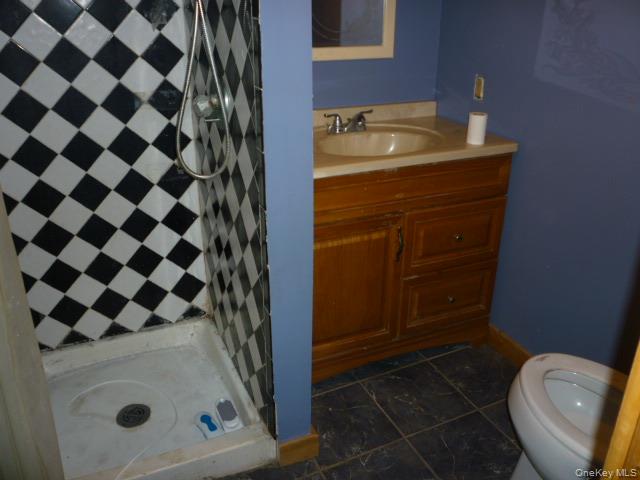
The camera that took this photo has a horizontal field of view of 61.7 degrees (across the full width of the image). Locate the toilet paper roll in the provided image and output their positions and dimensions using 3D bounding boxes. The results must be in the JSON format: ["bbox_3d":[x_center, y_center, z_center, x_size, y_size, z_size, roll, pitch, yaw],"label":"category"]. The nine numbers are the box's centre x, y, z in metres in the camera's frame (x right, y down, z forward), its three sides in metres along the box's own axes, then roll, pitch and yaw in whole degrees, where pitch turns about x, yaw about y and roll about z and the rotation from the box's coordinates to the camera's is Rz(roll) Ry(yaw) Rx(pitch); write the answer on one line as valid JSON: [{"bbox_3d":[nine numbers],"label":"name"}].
[{"bbox_3d":[0.559,-0.395,1.903,0.065,0.104,0.065,0,24,0],"label":"toilet paper roll"}]

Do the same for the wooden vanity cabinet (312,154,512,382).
[{"bbox_3d":[0.186,0.048,2.169,0.909,0.857,0.528,-11,26,-23],"label":"wooden vanity cabinet"}]

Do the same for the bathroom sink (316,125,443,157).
[{"bbox_3d":[0.214,-0.310,1.996,0.468,0.138,0.408,-11,26,-23],"label":"bathroom sink"}]

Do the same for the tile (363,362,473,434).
[{"bbox_3d":[0.367,0.590,2.019,0.313,0.010,0.313,-11,26,-23],"label":"tile"}]

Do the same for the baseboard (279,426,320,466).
[{"bbox_3d":[-0.065,0.673,1.712,0.138,0.085,0.025,-11,26,-23],"label":"baseboard"}]

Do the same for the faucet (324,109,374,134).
[{"bbox_3d":[0.116,-0.447,2.062,0.213,0.070,0.124,-11,26,-23],"label":"faucet"}]

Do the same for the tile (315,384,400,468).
[{"bbox_3d":[0.083,0.643,1.897,0.303,0.010,0.313,-11,26,-23],"label":"tile"}]

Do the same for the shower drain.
[{"bbox_3d":[-0.649,0.613,1.864,0.115,0.012,0.115,-11,26,-23],"label":"shower drain"}]

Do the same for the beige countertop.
[{"bbox_3d":[0.193,-0.357,1.986,0.927,0.037,0.538,-11,26,-23],"label":"beige countertop"}]

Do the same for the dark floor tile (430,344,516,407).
[{"bbox_3d":[0.653,0.536,2.142,0.307,0.010,0.313,-11,26,-23],"label":"dark floor tile"}]

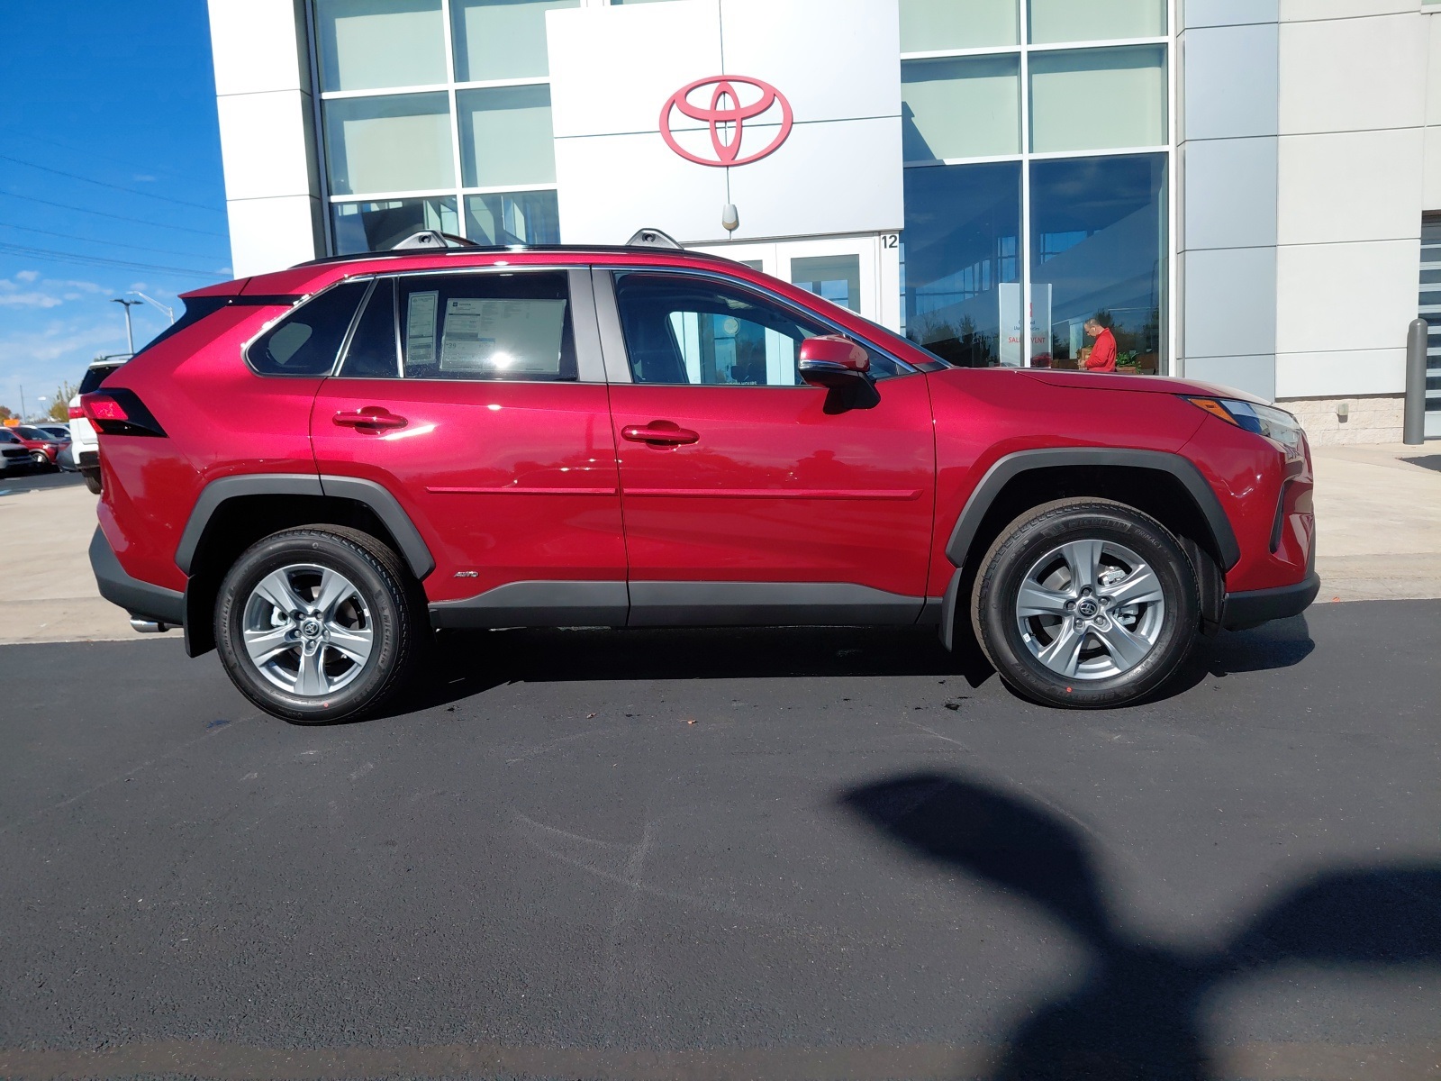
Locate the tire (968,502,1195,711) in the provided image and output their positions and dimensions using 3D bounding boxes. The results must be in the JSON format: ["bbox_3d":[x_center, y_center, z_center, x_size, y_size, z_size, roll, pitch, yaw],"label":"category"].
[{"bbox_3d":[1.228,0.215,3.528,0.710,0.710,0.225,-2,7,5],"label":"tire"}]

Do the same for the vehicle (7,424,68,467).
[{"bbox_3d":[-28.000,-3.820,42.700,4.450,1.660,1.840,0,7,22],"label":"vehicle"}]

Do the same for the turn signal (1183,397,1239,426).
[{"bbox_3d":[1.605,-0.418,3.397,0.178,0.092,0.050,-4,7,-12],"label":"turn signal"}]

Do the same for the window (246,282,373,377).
[{"bbox_3d":[-1.469,-0.752,3.727,0.410,0.355,0.060,-1,-15,11],"label":"window"}]

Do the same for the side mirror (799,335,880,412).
[{"bbox_3d":[0.388,-0.540,3.359,0.250,0.235,0.240,-2,7,5],"label":"side mirror"}]

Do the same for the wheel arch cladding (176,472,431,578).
[{"bbox_3d":[-1.457,-0.049,3.655,0.920,0.375,0.110,-2,7,5],"label":"wheel arch cladding"}]

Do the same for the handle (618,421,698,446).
[{"bbox_3d":[-0.203,-0.359,3.505,0.255,0.076,0.055,-2,7,5],"label":"handle"}]

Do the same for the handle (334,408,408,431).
[{"bbox_3d":[-1.204,-0.416,3.588,0.250,0.074,0.055,-2,7,5],"label":"handle"}]

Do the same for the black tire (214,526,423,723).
[{"bbox_3d":[-1.449,0.303,3.778,0.710,0.710,0.225,-2,7,5],"label":"black tire"}]

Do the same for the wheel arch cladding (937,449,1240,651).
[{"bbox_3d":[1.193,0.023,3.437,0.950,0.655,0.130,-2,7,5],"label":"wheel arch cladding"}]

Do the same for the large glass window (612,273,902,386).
[{"bbox_3d":[0.113,-0.729,3.573,0.970,0.420,0.060,-2,-14,2],"label":"large glass window"}]

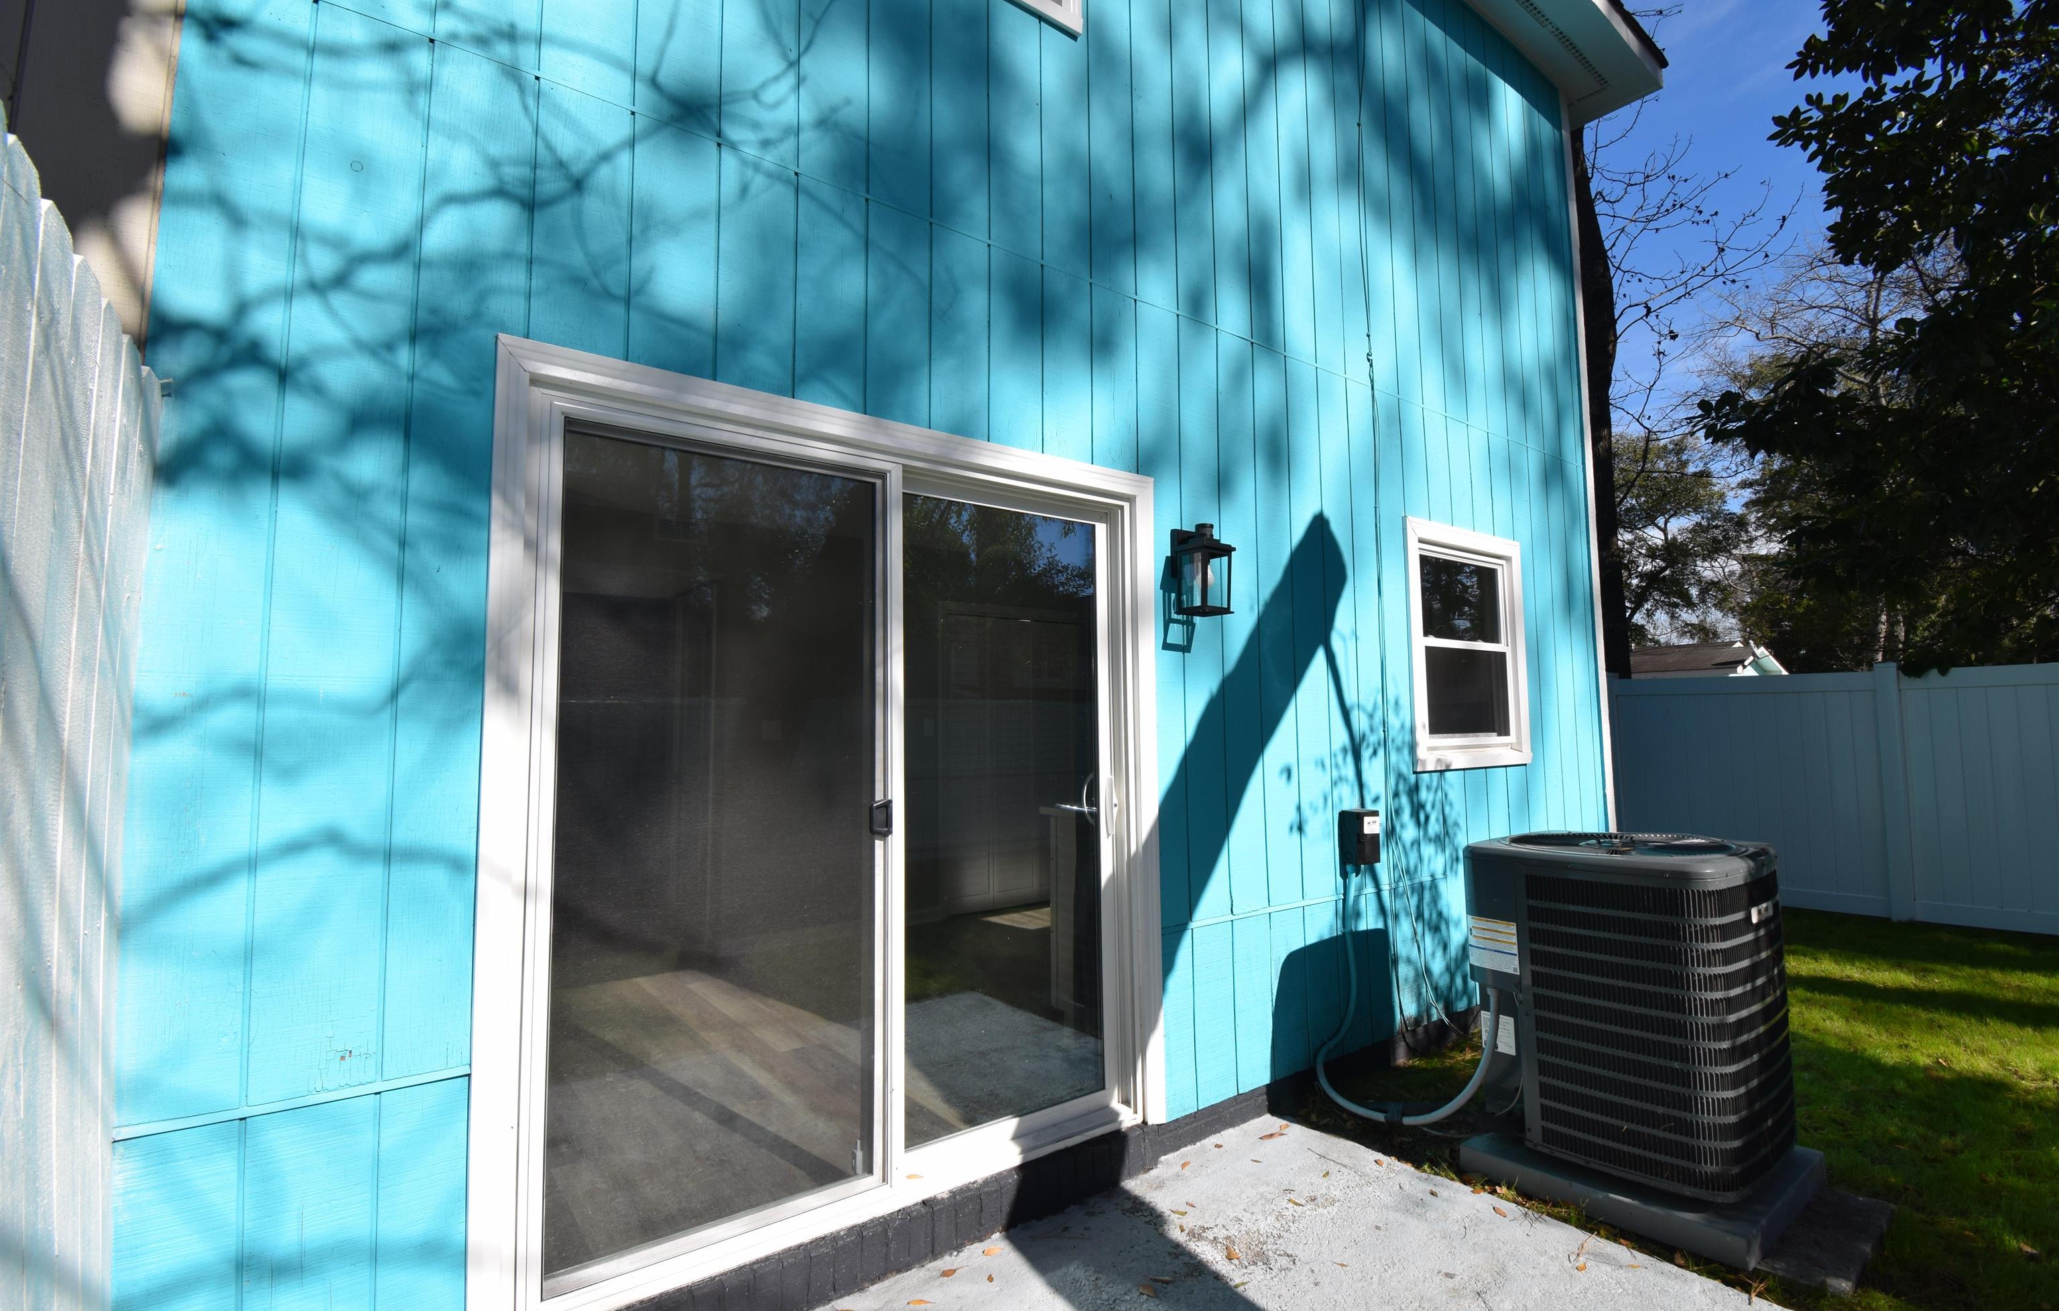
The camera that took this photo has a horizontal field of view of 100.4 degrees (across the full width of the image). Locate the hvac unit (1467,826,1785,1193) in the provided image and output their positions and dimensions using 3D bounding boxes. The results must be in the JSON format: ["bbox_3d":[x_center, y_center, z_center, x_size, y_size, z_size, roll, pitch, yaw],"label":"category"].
[{"bbox_3d":[1.998,1.115,2.878,0.730,0.935,0.730,3,-6,-38],"label":"hvac unit"}]

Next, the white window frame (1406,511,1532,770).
[{"bbox_3d":[2.110,-0.032,4.168,1.070,1.150,0.100,3,-6,-35],"label":"white window frame"}]

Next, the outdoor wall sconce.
[{"bbox_3d":[0.606,-0.302,2.996,0.150,0.315,0.175,3,-6,-35],"label":"outdoor wall sconce"}]

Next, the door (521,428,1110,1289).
[{"bbox_3d":[-0.376,0.440,2.374,1.720,1.950,0.110,3,-6,-35],"label":"door"}]

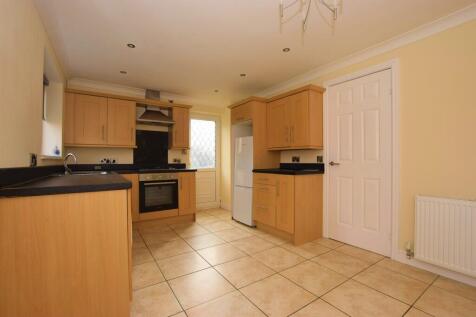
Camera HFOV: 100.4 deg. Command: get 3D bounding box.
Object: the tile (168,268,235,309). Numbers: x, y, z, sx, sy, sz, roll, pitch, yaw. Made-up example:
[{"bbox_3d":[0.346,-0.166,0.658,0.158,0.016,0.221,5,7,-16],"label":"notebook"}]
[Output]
[{"bbox_3d":[-0.314,1.086,1.698,0.445,0.010,0.445,1,-2,-35],"label":"tile"}]

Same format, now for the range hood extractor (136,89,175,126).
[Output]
[{"bbox_3d":[-1.444,-0.902,3.454,0.594,0.639,0.456,0,-1,-34],"label":"range hood extractor"}]

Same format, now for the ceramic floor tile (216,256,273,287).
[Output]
[{"bbox_3d":[0.066,1.088,1.921,0.444,0.010,0.436,0,-1,-34],"label":"ceramic floor tile"}]

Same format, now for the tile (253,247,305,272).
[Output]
[{"bbox_3d":[0.436,1.099,2.202,0.445,0.010,0.445,1,-2,-35],"label":"tile"}]

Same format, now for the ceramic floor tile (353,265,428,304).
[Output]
[{"bbox_3d":[1.310,1.073,1.716,0.445,0.010,0.427,0,-1,-34],"label":"ceramic floor tile"}]

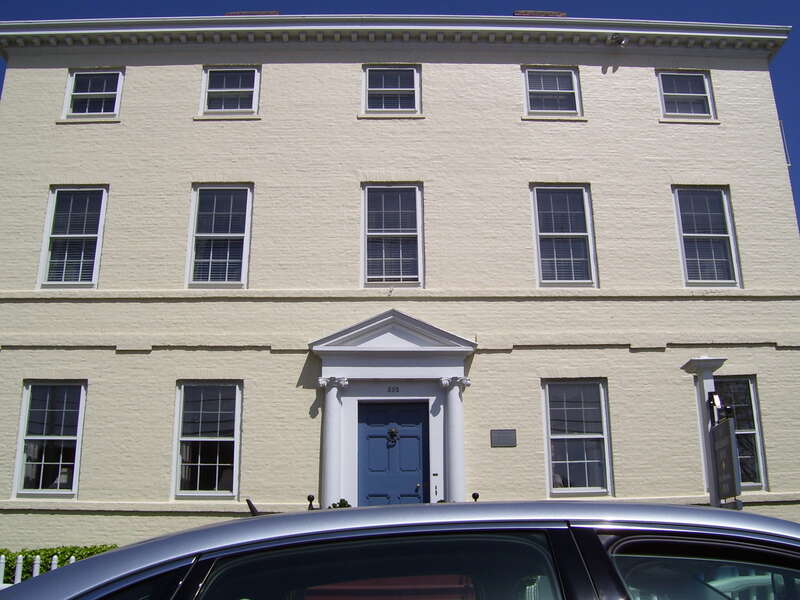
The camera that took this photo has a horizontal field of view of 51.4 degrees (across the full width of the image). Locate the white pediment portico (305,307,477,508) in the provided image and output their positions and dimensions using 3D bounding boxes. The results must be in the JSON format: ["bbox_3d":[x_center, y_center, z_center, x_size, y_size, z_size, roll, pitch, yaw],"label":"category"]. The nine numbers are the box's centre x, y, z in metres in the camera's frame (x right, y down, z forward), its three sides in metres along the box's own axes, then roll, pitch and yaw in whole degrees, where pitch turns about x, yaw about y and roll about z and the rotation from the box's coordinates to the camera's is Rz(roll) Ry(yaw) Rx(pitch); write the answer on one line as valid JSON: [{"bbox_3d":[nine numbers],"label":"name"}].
[{"bbox_3d":[-0.105,1.998,12.867,2.660,3.760,0.480,0,-18,-1],"label":"white pediment portico"}]

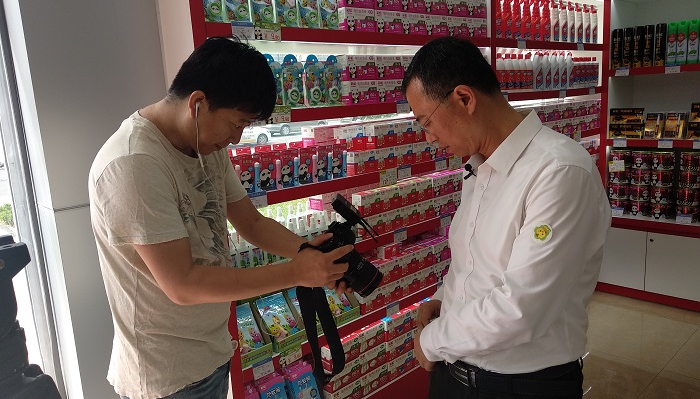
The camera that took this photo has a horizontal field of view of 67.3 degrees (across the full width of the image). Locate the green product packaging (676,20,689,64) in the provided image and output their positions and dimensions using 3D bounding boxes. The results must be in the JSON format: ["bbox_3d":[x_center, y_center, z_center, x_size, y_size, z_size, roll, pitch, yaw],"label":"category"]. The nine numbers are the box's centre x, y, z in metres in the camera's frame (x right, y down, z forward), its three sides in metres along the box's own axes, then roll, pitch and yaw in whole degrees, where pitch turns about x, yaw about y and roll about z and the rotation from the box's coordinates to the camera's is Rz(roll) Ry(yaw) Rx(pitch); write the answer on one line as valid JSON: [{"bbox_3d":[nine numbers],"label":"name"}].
[{"bbox_3d":[2.241,-1.057,3.547,0.065,0.277,0.065,-12,14,-40],"label":"green product packaging"}]

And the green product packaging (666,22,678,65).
[{"bbox_3d":[2.165,-1.052,3.537,0.054,0.272,0.054,-14,15,-43],"label":"green product packaging"}]

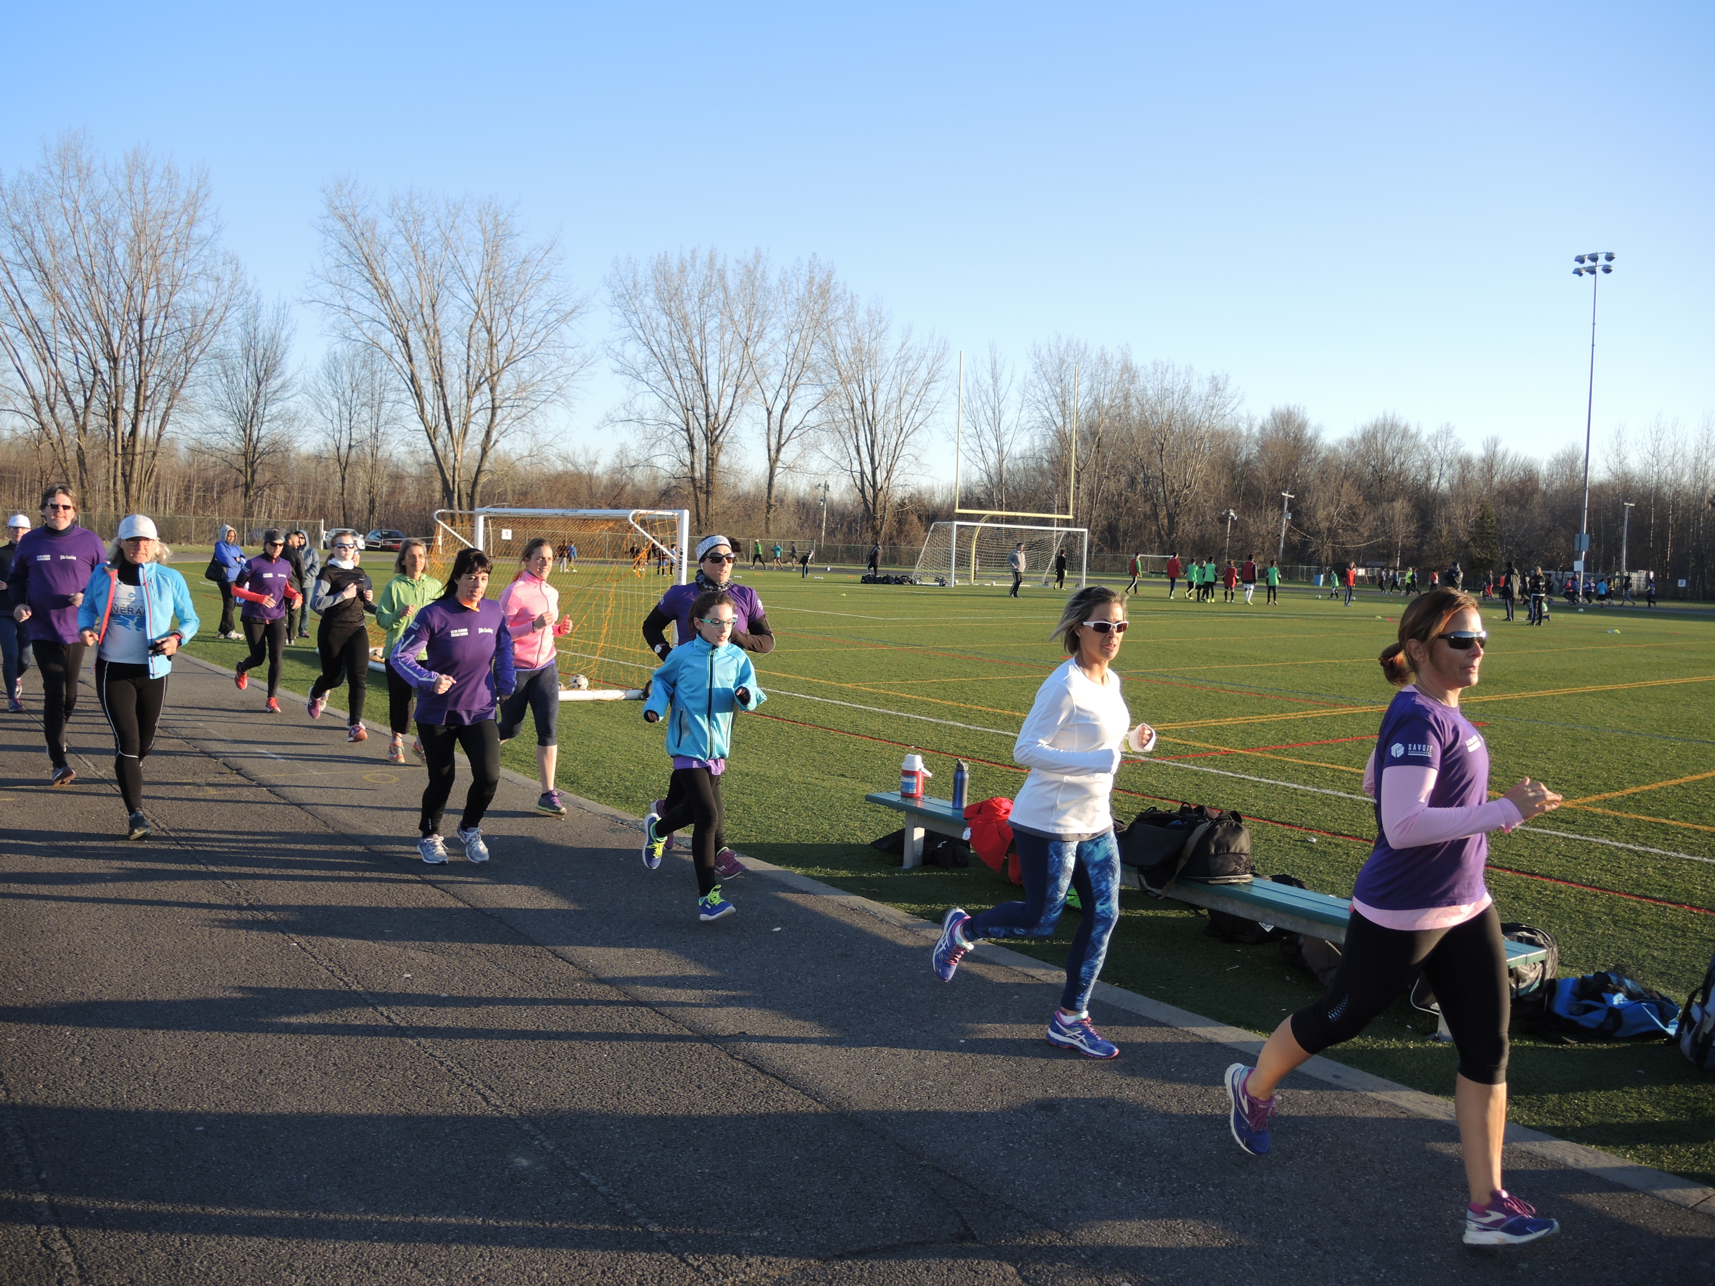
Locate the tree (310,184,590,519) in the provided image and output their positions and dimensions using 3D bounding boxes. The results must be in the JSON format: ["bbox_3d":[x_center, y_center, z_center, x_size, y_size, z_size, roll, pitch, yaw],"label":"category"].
[{"bbox_3d":[-25.421,-17.446,87.190,17.423,23.266,16.552,2,4,0],"label":"tree"}]

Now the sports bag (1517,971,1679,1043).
[{"bbox_3d":[2.912,1.397,5.458,0.560,0.220,0.340,4,5,24],"label":"sports bag"}]

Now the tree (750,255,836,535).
[{"bbox_3d":[-4.729,-17.521,104.169,6.693,22.818,6.693,2,4,0],"label":"tree"}]

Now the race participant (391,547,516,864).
[{"bbox_3d":[-2.085,0.320,7.161,0.580,1.609,0.520,-1,5,-34],"label":"race participant"}]

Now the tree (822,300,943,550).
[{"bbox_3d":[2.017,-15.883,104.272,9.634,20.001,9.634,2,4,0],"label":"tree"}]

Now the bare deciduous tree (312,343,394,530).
[{"bbox_3d":[-35.048,-13.855,96.514,5.715,14.028,5.429,2,4,0],"label":"bare deciduous tree"}]

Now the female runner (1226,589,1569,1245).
[{"bbox_3d":[1.399,0.680,3.610,0.850,1.637,0.520,6,6,42],"label":"female runner"}]

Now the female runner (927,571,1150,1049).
[{"bbox_3d":[0.668,0.601,5.063,0.500,1.650,0.900,-2,6,-44],"label":"female runner"}]

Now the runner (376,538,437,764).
[{"bbox_3d":[-3.223,0.051,10.035,0.520,1.598,0.580,-1,5,-36],"label":"runner"}]

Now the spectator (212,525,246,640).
[{"bbox_3d":[-8.955,-0.861,19.769,0.420,1.614,0.500,4,5,28],"label":"spectator"}]

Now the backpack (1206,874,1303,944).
[{"bbox_3d":[1.931,1.251,6.577,0.320,0.280,0.430,-1,5,-39],"label":"backpack"}]

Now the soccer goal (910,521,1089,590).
[{"bbox_3d":[5.931,-3.538,56.494,7.550,2.500,2.300,-1,5,-39],"label":"soccer goal"}]

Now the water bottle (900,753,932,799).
[{"bbox_3d":[0.333,0.744,7.823,0.175,0.240,0.130,2,4,2],"label":"water bottle"}]

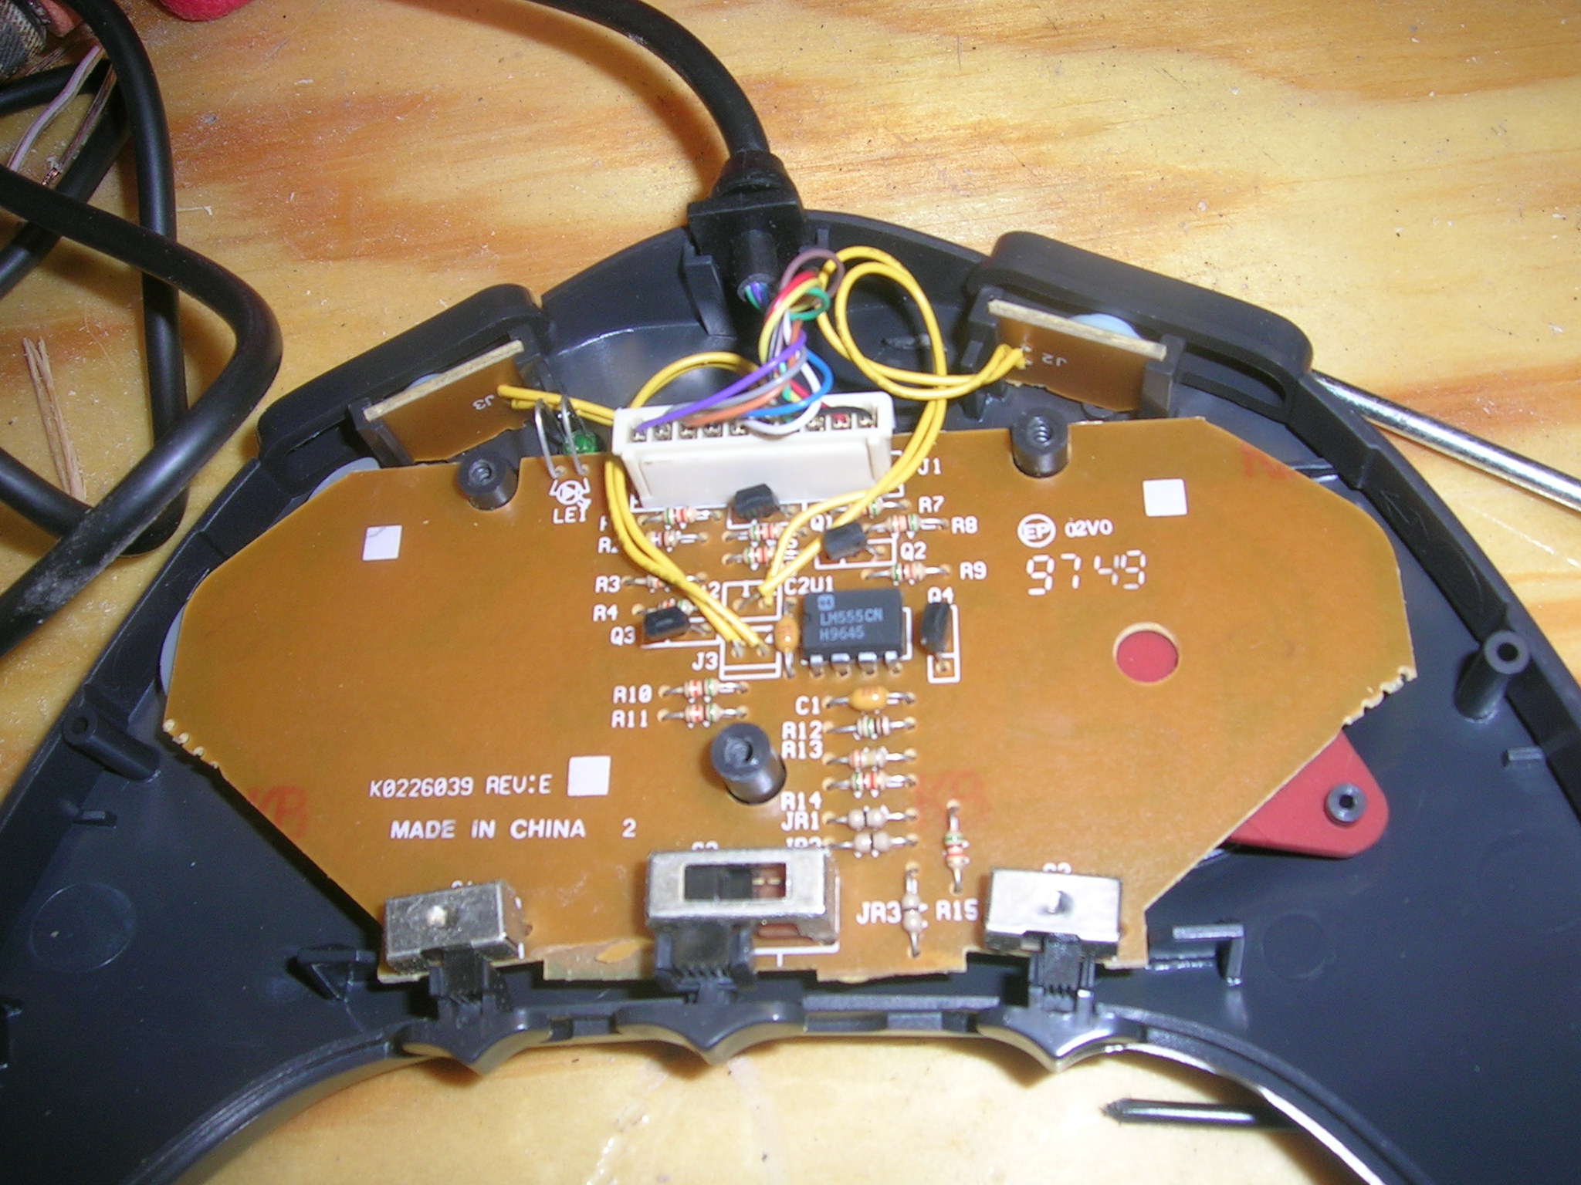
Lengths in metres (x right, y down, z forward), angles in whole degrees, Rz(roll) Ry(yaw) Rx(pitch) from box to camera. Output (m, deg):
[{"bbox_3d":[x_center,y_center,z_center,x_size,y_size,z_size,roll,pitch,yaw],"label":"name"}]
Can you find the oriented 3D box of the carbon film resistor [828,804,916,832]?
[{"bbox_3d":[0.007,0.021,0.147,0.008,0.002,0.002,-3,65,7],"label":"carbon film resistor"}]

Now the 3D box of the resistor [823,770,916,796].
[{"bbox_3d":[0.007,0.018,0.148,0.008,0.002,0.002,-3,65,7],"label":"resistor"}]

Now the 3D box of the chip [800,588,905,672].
[{"bbox_3d":[0.006,0.003,0.154,0.009,0.004,0.008,-3,65,7],"label":"chip"}]

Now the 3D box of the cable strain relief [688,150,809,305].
[{"bbox_3d":[-0.004,-0.040,0.174,0.012,0.012,0.016,-5,65,6],"label":"cable strain relief"}]

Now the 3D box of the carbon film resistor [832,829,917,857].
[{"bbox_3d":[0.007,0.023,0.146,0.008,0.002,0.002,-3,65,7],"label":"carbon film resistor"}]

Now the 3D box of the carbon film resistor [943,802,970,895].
[{"bbox_3d":[0.015,0.022,0.142,0.002,0.002,0.008,-3,65,8],"label":"carbon film resistor"}]

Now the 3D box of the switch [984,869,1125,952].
[{"bbox_3d":[0.023,0.027,0.137,0.011,0.005,0.005,3,66,11],"label":"switch"}]

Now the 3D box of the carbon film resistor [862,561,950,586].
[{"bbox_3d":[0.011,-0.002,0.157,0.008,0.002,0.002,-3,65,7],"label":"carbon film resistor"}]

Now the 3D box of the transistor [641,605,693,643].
[{"bbox_3d":[-0.012,0.003,0.154,0.004,0.004,0.002,-14,64,3],"label":"transistor"}]

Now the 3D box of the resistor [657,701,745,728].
[{"bbox_3d":[-0.008,0.011,0.151,0.008,0.002,0.002,-3,65,8],"label":"resistor"}]

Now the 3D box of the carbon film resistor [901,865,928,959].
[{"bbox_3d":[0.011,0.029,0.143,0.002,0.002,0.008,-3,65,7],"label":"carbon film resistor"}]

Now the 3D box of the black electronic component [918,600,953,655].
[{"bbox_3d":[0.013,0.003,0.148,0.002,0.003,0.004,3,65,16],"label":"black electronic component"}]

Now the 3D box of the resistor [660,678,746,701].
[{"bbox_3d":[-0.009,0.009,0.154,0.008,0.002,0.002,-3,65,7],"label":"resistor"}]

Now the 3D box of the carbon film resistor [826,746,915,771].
[{"bbox_3d":[0.007,0.015,0.147,0.008,0.002,0.002,-4,65,8],"label":"carbon film resistor"}]

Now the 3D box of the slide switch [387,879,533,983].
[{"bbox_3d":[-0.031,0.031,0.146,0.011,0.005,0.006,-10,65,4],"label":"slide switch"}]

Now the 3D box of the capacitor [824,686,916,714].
[{"bbox_3d":[0.007,0.010,0.149,0.008,0.002,0.002,-3,65,8],"label":"capacitor"}]

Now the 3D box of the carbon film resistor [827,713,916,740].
[{"bbox_3d":[0.007,0.012,0.148,0.008,0.002,0.002,-3,65,8],"label":"carbon film resistor"}]

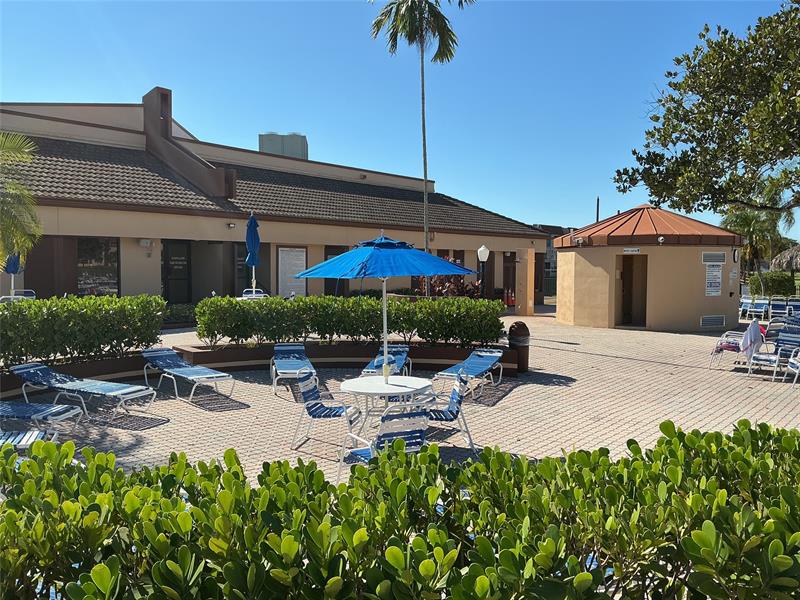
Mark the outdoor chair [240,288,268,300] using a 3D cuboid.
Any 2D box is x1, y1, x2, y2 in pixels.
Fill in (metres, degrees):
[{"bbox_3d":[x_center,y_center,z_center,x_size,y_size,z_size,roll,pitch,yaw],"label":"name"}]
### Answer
[{"bbox_3d":[-3.394,0.203,15.632,0.580,0.880,0.650,0,3,-12],"label":"outdoor chair"}]

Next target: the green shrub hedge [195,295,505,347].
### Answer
[{"bbox_3d":[-0.986,0.395,13.089,6.100,0.980,1.250,0,3,0],"label":"green shrub hedge"}]

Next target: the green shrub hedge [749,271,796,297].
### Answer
[{"bbox_3d":[19.459,-0.651,35.010,2.500,1.800,1.600,2,3,30],"label":"green shrub hedge"}]

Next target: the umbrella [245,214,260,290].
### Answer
[{"bbox_3d":[-3.309,-0.660,15.087,0.380,2.600,0.380,0,3,0],"label":"umbrella"}]

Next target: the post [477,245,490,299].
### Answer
[{"bbox_3d":[2.295,-0.286,18.510,0.350,2.460,0.350,0,3,0],"label":"post"}]

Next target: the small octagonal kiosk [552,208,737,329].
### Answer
[{"bbox_3d":[8.366,-1.266,22.563,6.300,3.950,6.300,2,4,32],"label":"small octagonal kiosk"}]

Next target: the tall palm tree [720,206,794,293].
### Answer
[{"bbox_3d":[17.562,-2.252,32.924,3.900,5.200,3.900,0,3,0],"label":"tall palm tree"}]

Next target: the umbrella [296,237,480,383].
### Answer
[{"bbox_3d":[-0.174,0.444,7.784,2.100,2.400,2.100,0,3,0],"label":"umbrella"}]

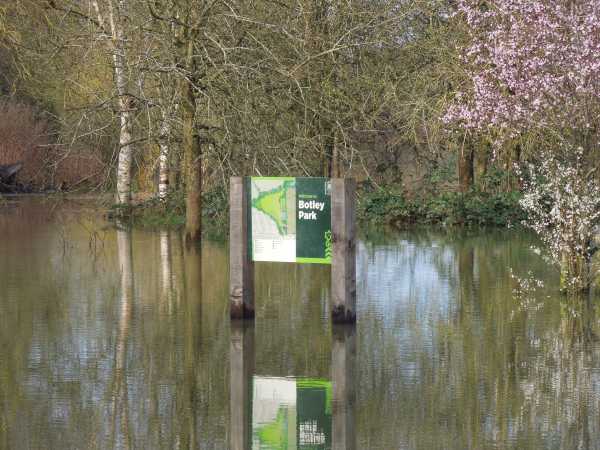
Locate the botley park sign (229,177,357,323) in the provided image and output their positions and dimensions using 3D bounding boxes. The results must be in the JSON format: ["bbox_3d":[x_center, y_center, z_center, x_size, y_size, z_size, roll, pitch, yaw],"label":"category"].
[{"bbox_3d":[-0.064,0.247,32.500,1.440,1.430,0.185,1,2,40],"label":"botley park sign"}]

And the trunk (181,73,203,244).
[{"bbox_3d":[-1.871,-1.128,57.000,0.320,2.900,0.320,-2,1,0],"label":"trunk"}]

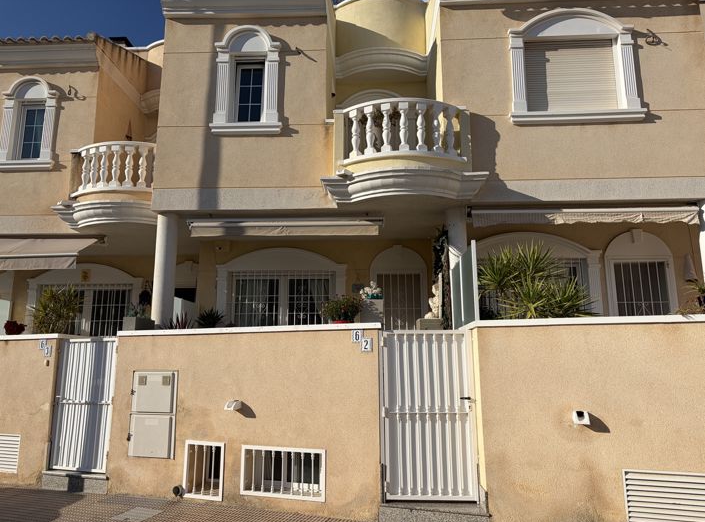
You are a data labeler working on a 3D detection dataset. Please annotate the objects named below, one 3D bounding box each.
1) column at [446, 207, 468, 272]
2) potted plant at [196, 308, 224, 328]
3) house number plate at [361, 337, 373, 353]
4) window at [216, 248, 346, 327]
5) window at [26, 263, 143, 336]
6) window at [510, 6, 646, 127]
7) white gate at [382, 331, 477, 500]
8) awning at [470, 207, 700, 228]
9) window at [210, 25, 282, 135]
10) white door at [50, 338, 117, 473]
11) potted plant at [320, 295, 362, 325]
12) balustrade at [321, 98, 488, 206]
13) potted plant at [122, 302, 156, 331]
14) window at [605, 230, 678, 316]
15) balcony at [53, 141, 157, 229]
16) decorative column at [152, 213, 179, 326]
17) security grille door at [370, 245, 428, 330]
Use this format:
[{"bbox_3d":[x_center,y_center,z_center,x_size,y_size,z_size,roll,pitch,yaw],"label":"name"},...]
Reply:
[{"bbox_3d":[1.598,0.099,7.901,0.281,1.765,0.281,-1,-10,3],"label":"column"},{"bbox_3d":[-1.873,0.821,6.981,0.383,0.400,0.400,-1,-11,3],"label":"potted plant"},{"bbox_3d":[0.156,0.922,5.789,0.131,0.155,0.015,-4,-11,20],"label":"house number plate"},{"bbox_3d":[-1.320,0.714,9.764,2.426,1.946,0.194,-1,-10,3],"label":"window"},{"bbox_3d":[-5.141,0.857,10.172,2.271,1.600,0.200,-1,-11,3],"label":"window"},{"bbox_3d":[3.352,-2.983,8.010,1.939,1.863,0.194,-1,-10,3],"label":"window"},{"bbox_3d":[0.822,1.629,5.672,0.974,1.764,0.070,-1,-11,3],"label":"white gate"},{"bbox_3d":[3.150,-0.606,7.155,3.101,0.287,0.250,-1,-11,3],"label":"awning"},{"bbox_3d":[-1.560,-2.669,7.861,1.043,1.765,0.220,-1,-11,3],"label":"window"},{"bbox_3d":[-3.580,1.908,7.098,0.970,1.707,0.058,-4,-11,20],"label":"white door"},{"bbox_3d":[-0.132,0.639,6.366,0.506,0.450,0.480,-1,-11,3],"label":"potted plant"},{"bbox_3d":[0.713,-1.514,7.254,2.225,1.337,0.720,-1,-11,3],"label":"balustrade"},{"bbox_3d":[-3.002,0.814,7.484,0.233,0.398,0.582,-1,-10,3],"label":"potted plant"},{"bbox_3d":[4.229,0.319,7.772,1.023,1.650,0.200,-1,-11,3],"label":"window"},{"bbox_3d":[-4.096,-1.295,9.271,2.183,1.407,0.795,-1,-10,3],"label":"balcony"},{"bbox_3d":[-2.865,0.169,8.100,0.291,1.765,0.291,-1,-10,3],"label":"decorative column"},{"bbox_3d":[0.840,0.959,9.423,1.036,2.500,0.140,-1,-11,3],"label":"security grille door"}]

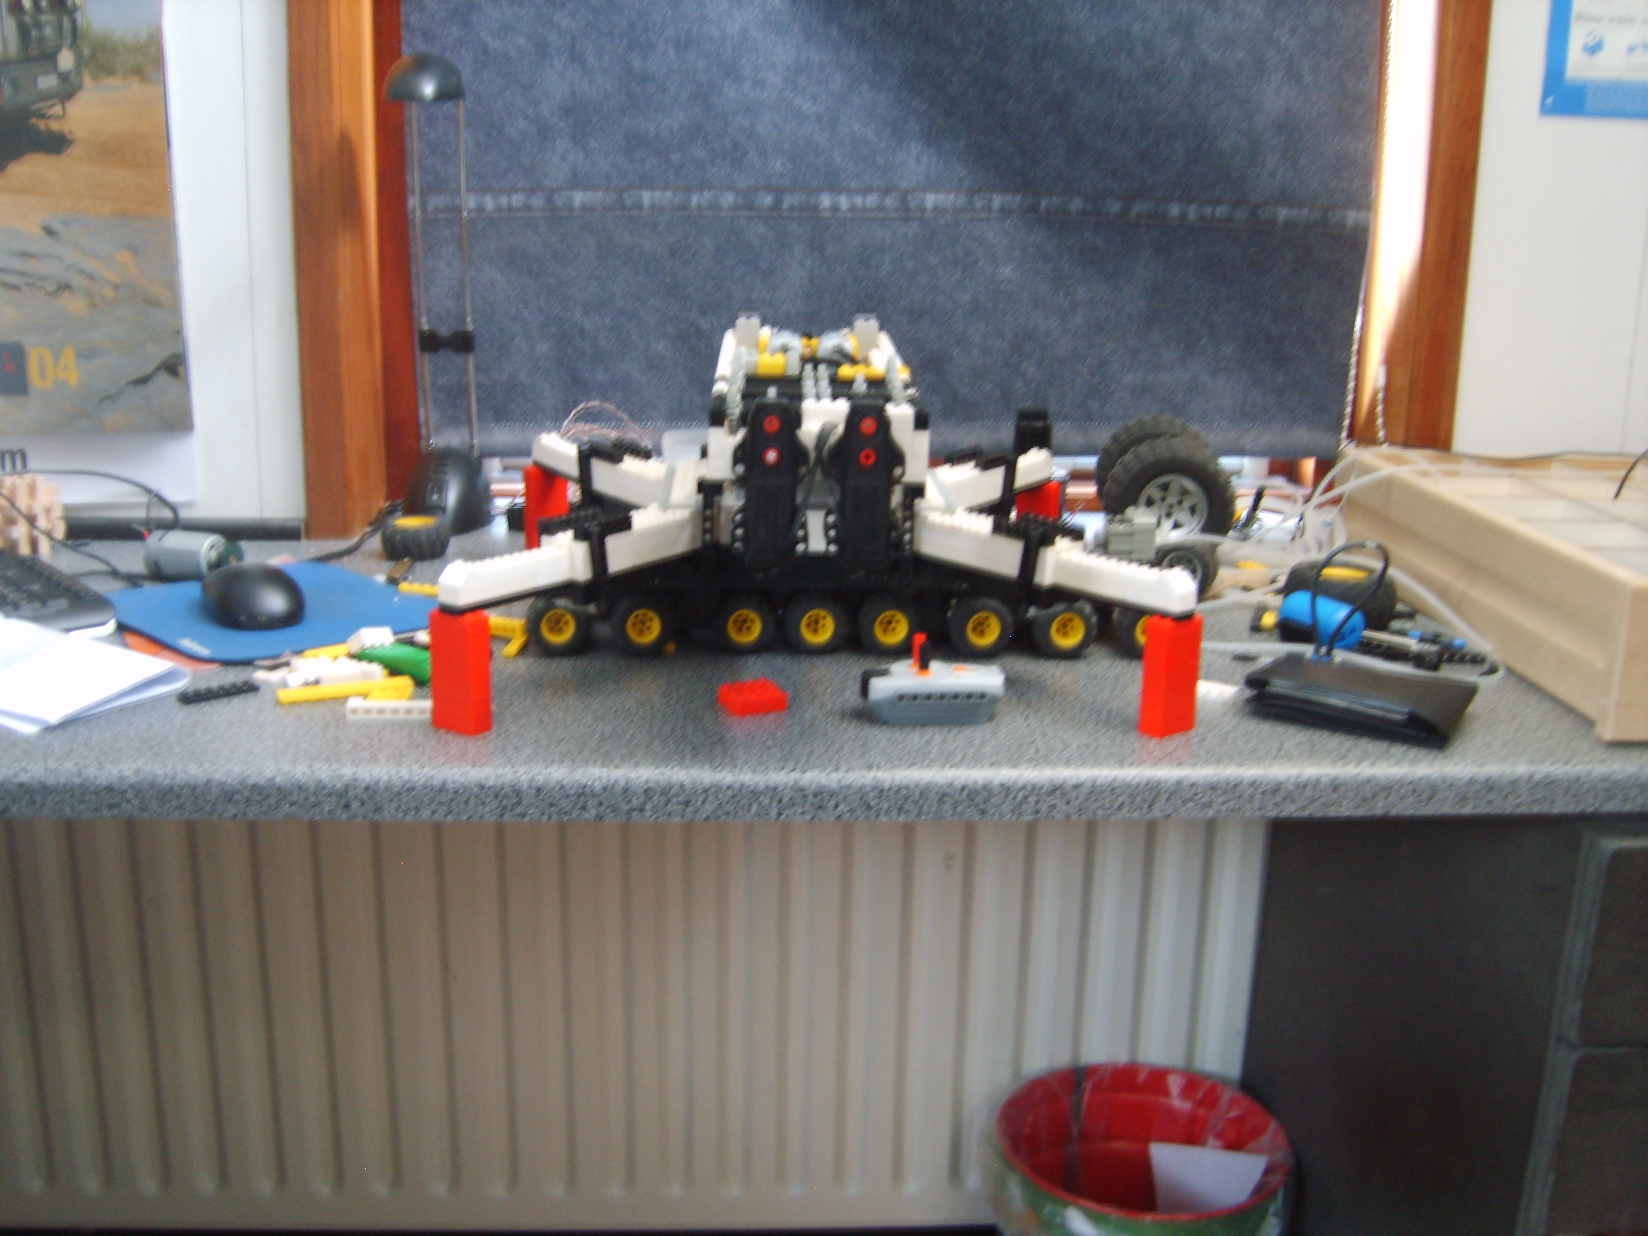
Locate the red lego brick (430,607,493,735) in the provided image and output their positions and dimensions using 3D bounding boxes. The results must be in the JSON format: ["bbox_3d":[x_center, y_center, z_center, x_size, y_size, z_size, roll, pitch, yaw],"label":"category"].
[{"bbox_3d":[-0.208,0.031,0.955,0.032,0.068,0.016,10,16,31],"label":"red lego brick"}]

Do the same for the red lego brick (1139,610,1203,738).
[{"bbox_3d":[0.205,0.034,0.984,0.032,0.068,0.016,-10,18,-39],"label":"red lego brick"}]

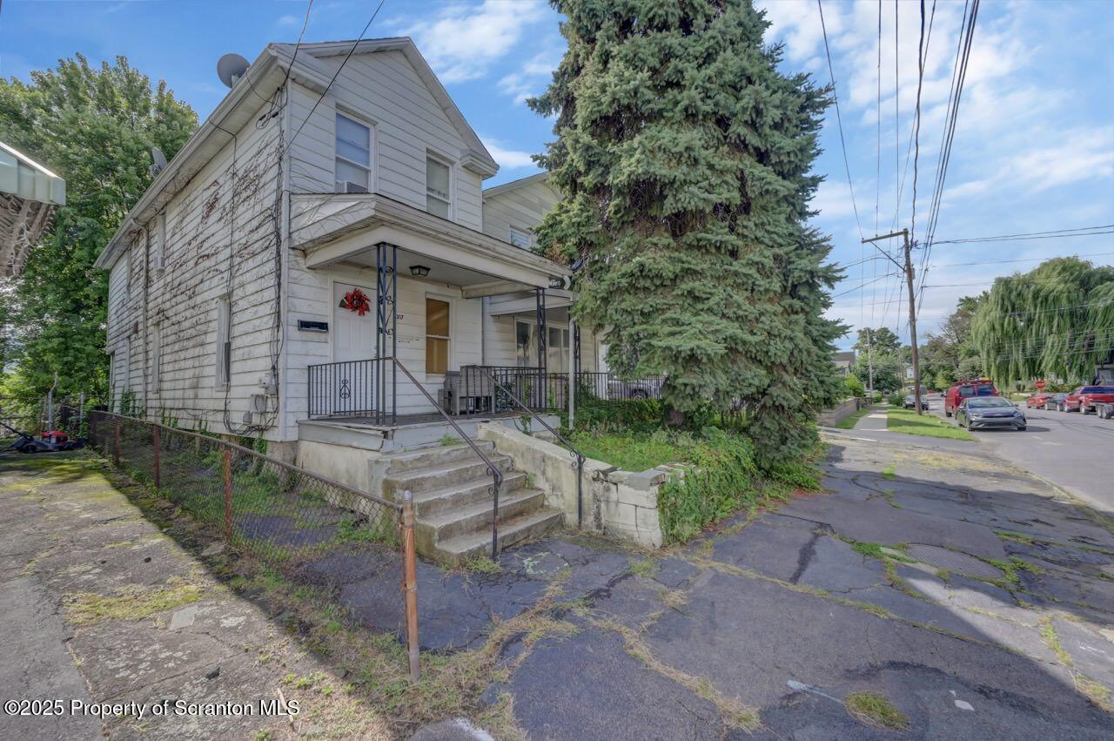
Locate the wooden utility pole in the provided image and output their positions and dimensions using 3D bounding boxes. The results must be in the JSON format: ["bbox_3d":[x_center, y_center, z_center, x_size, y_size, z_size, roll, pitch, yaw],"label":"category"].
[{"bbox_3d":[23.074,-3.292,29.860,2.650,12.660,0.450,-4,-3,36],"label":"wooden utility pole"}]

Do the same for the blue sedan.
[{"bbox_3d":[19.712,1.928,19.836,1.800,1.435,4.640,-5,-5,36],"label":"blue sedan"}]

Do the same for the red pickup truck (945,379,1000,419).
[{"bbox_3d":[25.180,1.785,26.385,1.950,2.250,5.200,-5,-5,36],"label":"red pickup truck"}]

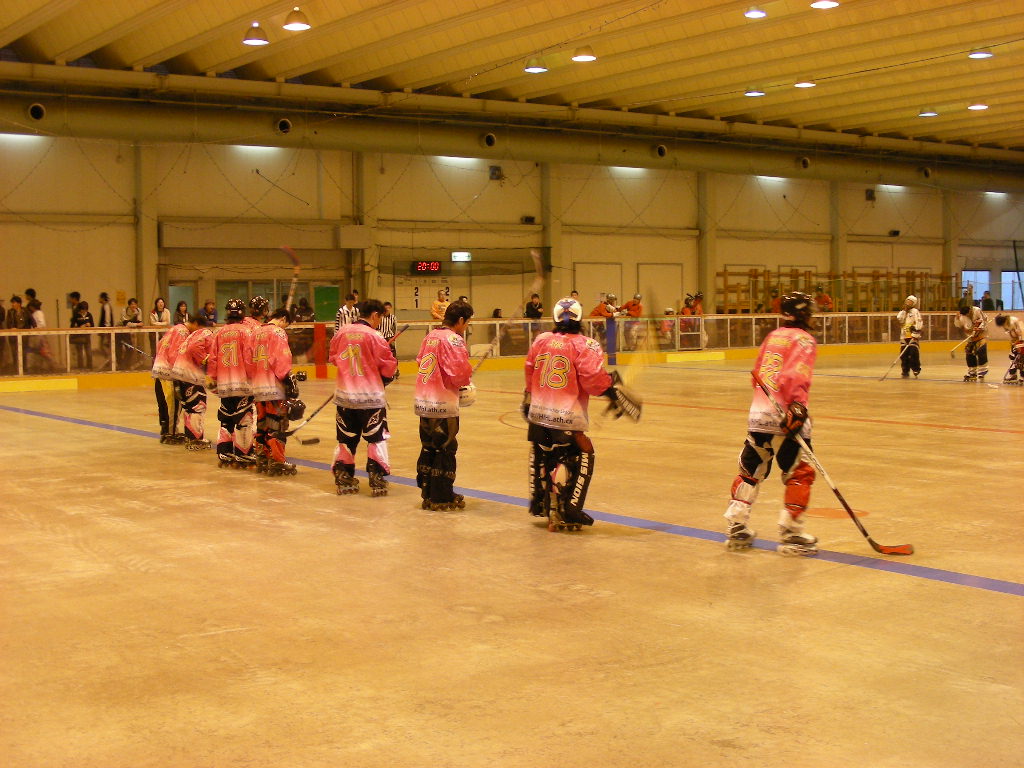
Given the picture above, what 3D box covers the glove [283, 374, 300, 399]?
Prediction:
[{"bbox_3d":[-2.267,0.026,14.600,0.200,0.260,0.180,-4,4,-45],"label":"glove"}]

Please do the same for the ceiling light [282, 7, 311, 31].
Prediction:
[{"bbox_3d":[-4.115,-6.999,27.088,0.530,0.410,0.530,-1,3,0],"label":"ceiling light"}]

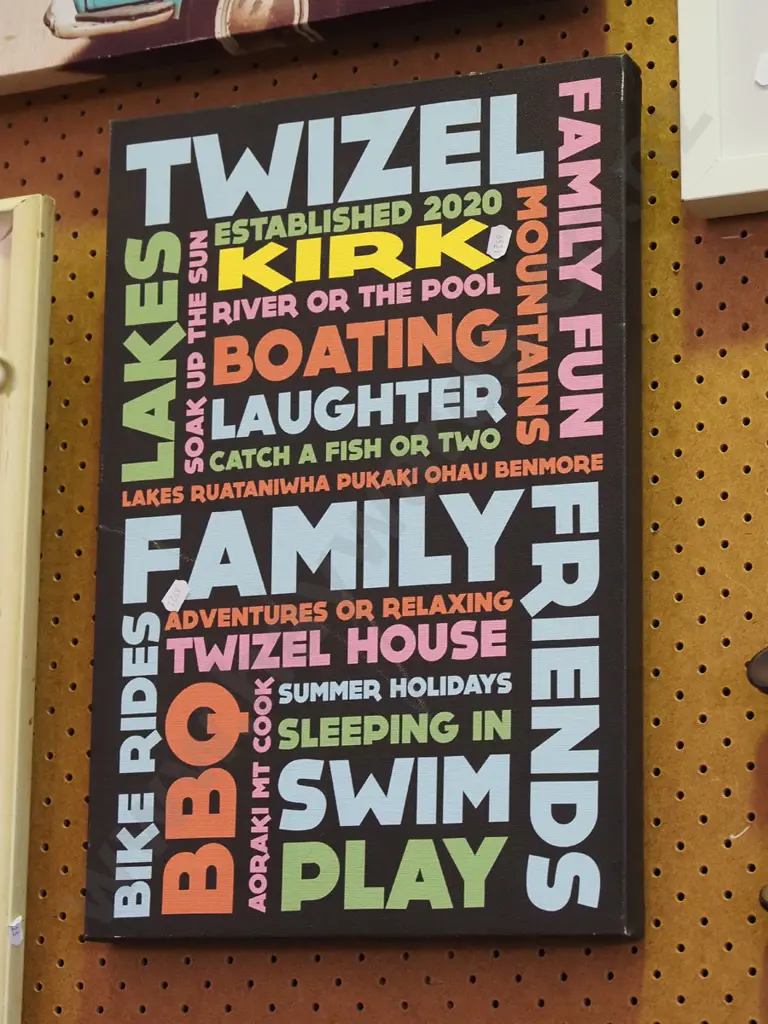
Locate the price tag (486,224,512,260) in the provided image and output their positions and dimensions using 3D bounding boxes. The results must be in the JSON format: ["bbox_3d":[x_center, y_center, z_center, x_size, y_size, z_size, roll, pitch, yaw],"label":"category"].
[{"bbox_3d":[0.082,-0.193,1.902,0.016,0.026,0.001,8,-7,24],"label":"price tag"}]

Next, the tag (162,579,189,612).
[{"bbox_3d":[-0.153,0.061,1.954,0.016,0.025,0.001,36,5,25],"label":"tag"}]

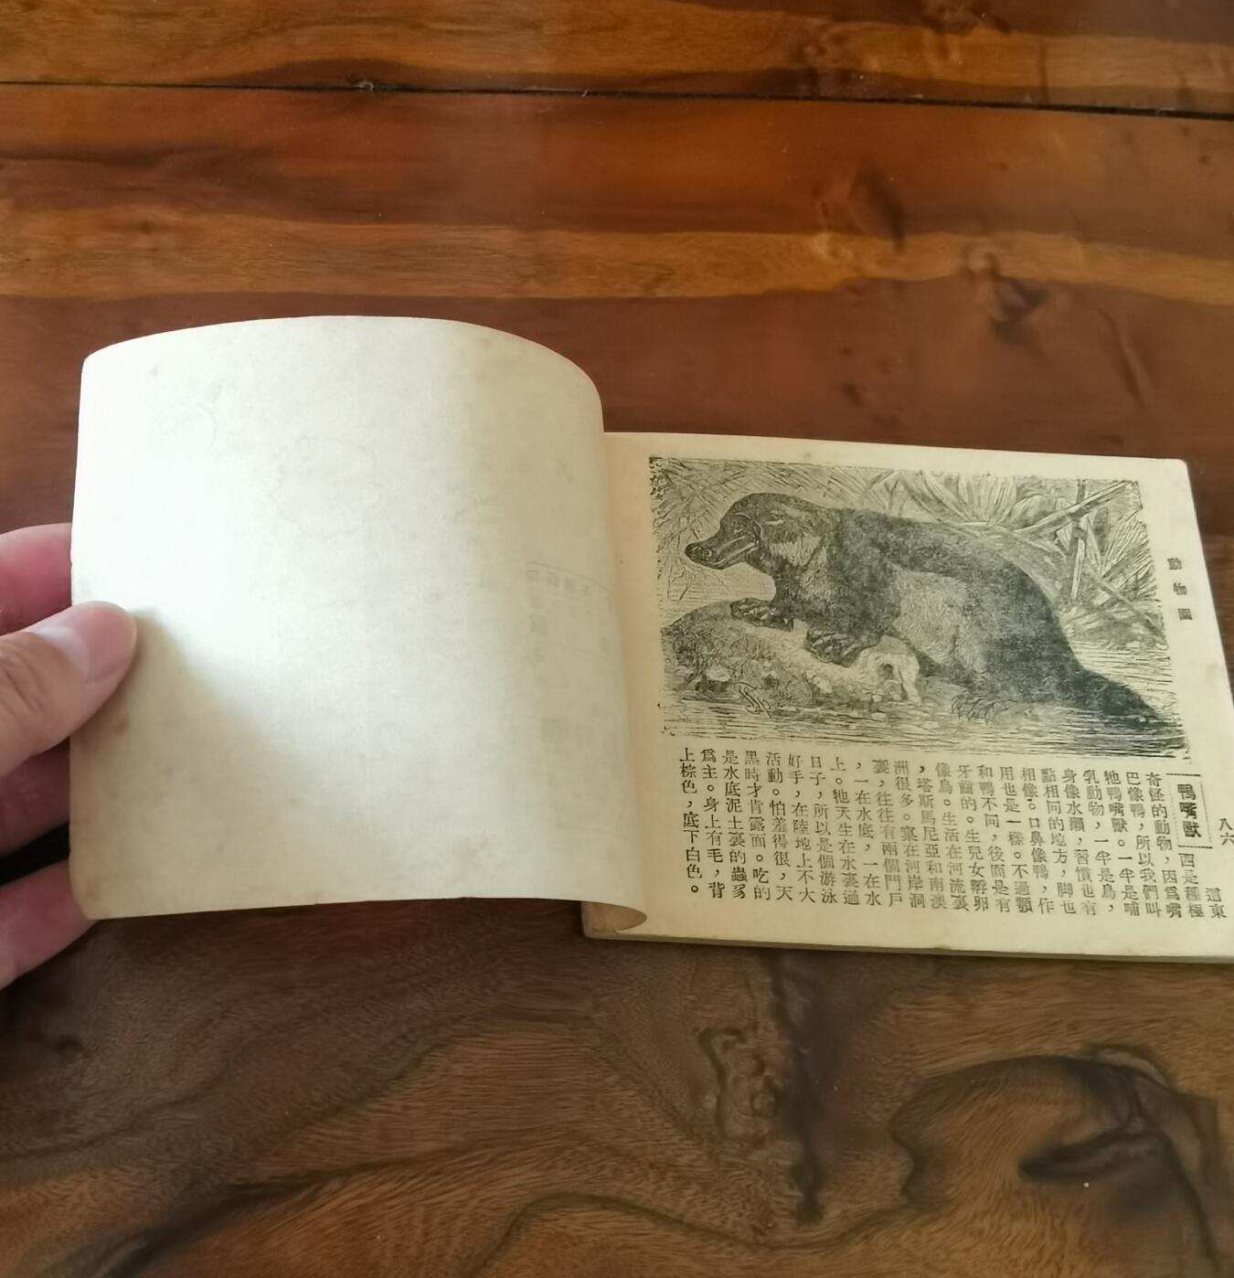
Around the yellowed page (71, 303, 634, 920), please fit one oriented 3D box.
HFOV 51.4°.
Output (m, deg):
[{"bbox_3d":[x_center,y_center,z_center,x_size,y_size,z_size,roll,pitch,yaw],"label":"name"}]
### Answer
[{"bbox_3d":[-0.052,-0.004,0.249,0.113,0.035,0.118,1,68,-7],"label":"yellowed page"}]

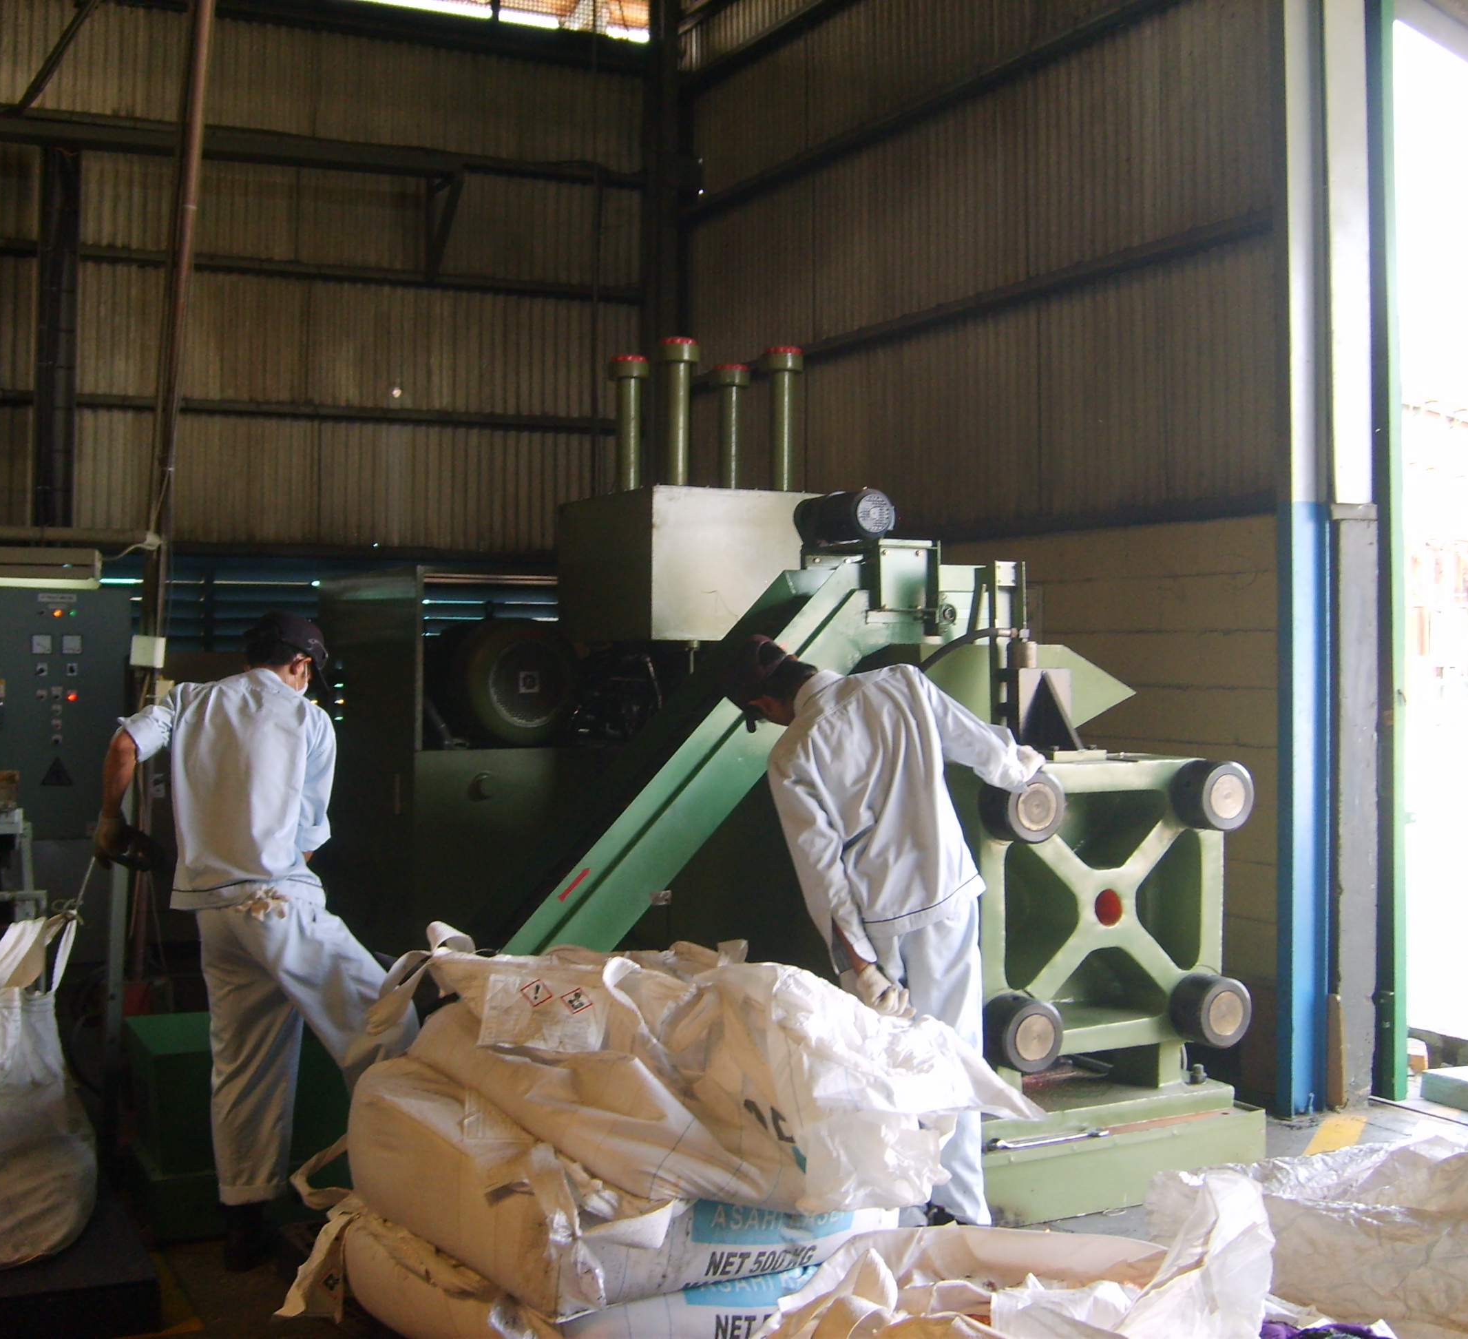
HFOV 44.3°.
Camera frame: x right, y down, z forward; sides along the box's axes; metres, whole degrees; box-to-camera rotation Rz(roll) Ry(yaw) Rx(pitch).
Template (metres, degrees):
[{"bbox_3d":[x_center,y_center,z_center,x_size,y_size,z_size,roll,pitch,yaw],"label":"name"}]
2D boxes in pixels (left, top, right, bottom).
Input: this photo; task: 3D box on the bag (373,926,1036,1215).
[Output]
[{"bbox_3d":[-0.065,0.853,4.034,1.000,0.410,0.920,-1,1,-36],"label":"bag"}]

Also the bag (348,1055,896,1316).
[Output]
[{"bbox_3d":[-0.244,1.059,4.057,0.920,0.340,0.900,-1,1,-36],"label":"bag"}]

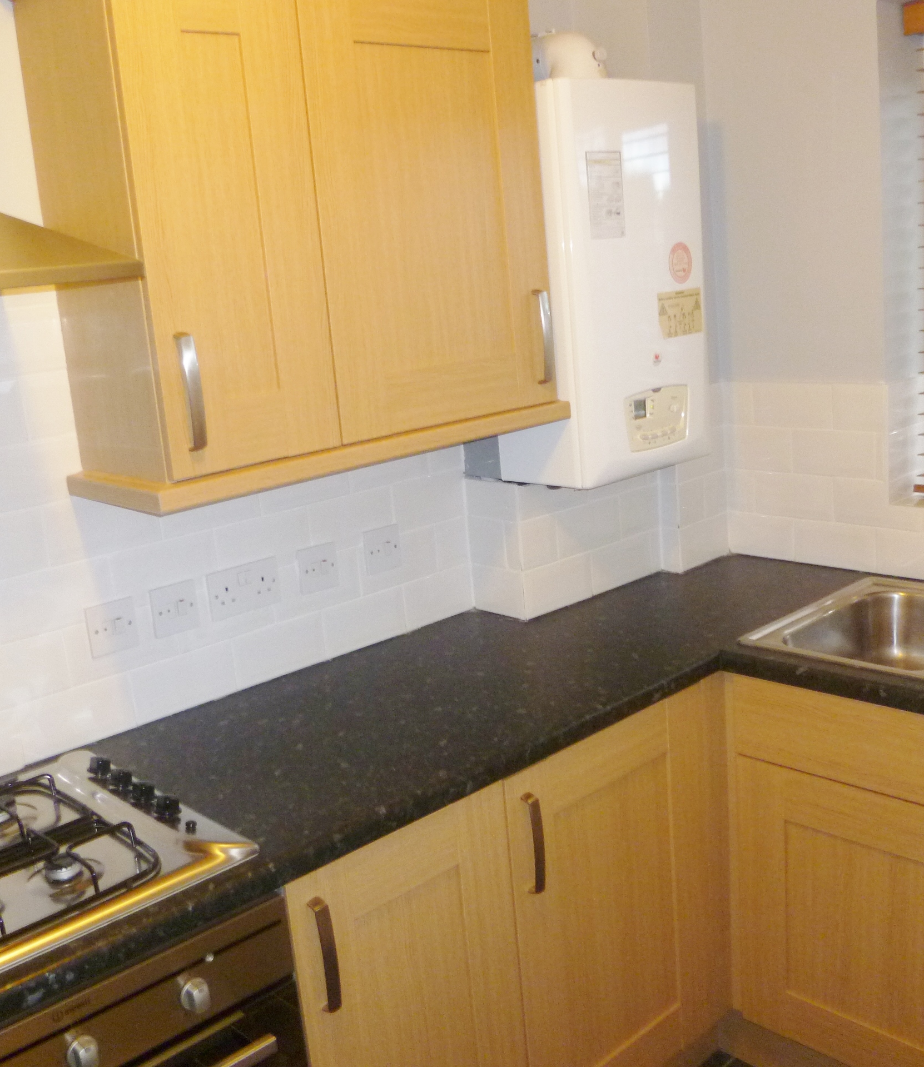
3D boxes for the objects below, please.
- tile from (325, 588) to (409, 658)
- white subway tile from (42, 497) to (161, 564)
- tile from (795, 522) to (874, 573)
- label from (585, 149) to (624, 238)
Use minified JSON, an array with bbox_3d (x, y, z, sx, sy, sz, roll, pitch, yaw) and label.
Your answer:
[{"bbox_3d":[-0.196,0.175,2.319,0.200,0.096,0.009,-16,17,-40],"label":"tile"},{"bbox_3d":[-0.584,-0.015,1.873,0.200,0.100,0.009,-16,17,-40],"label":"white subway tile"},{"bbox_3d":[0.830,0.026,2.560,0.009,0.100,0.200,-16,17,-40],"label":"tile"},{"bbox_3d":[0.271,-0.633,2.153,0.099,0.156,0.001,-16,17,-40],"label":"label"}]

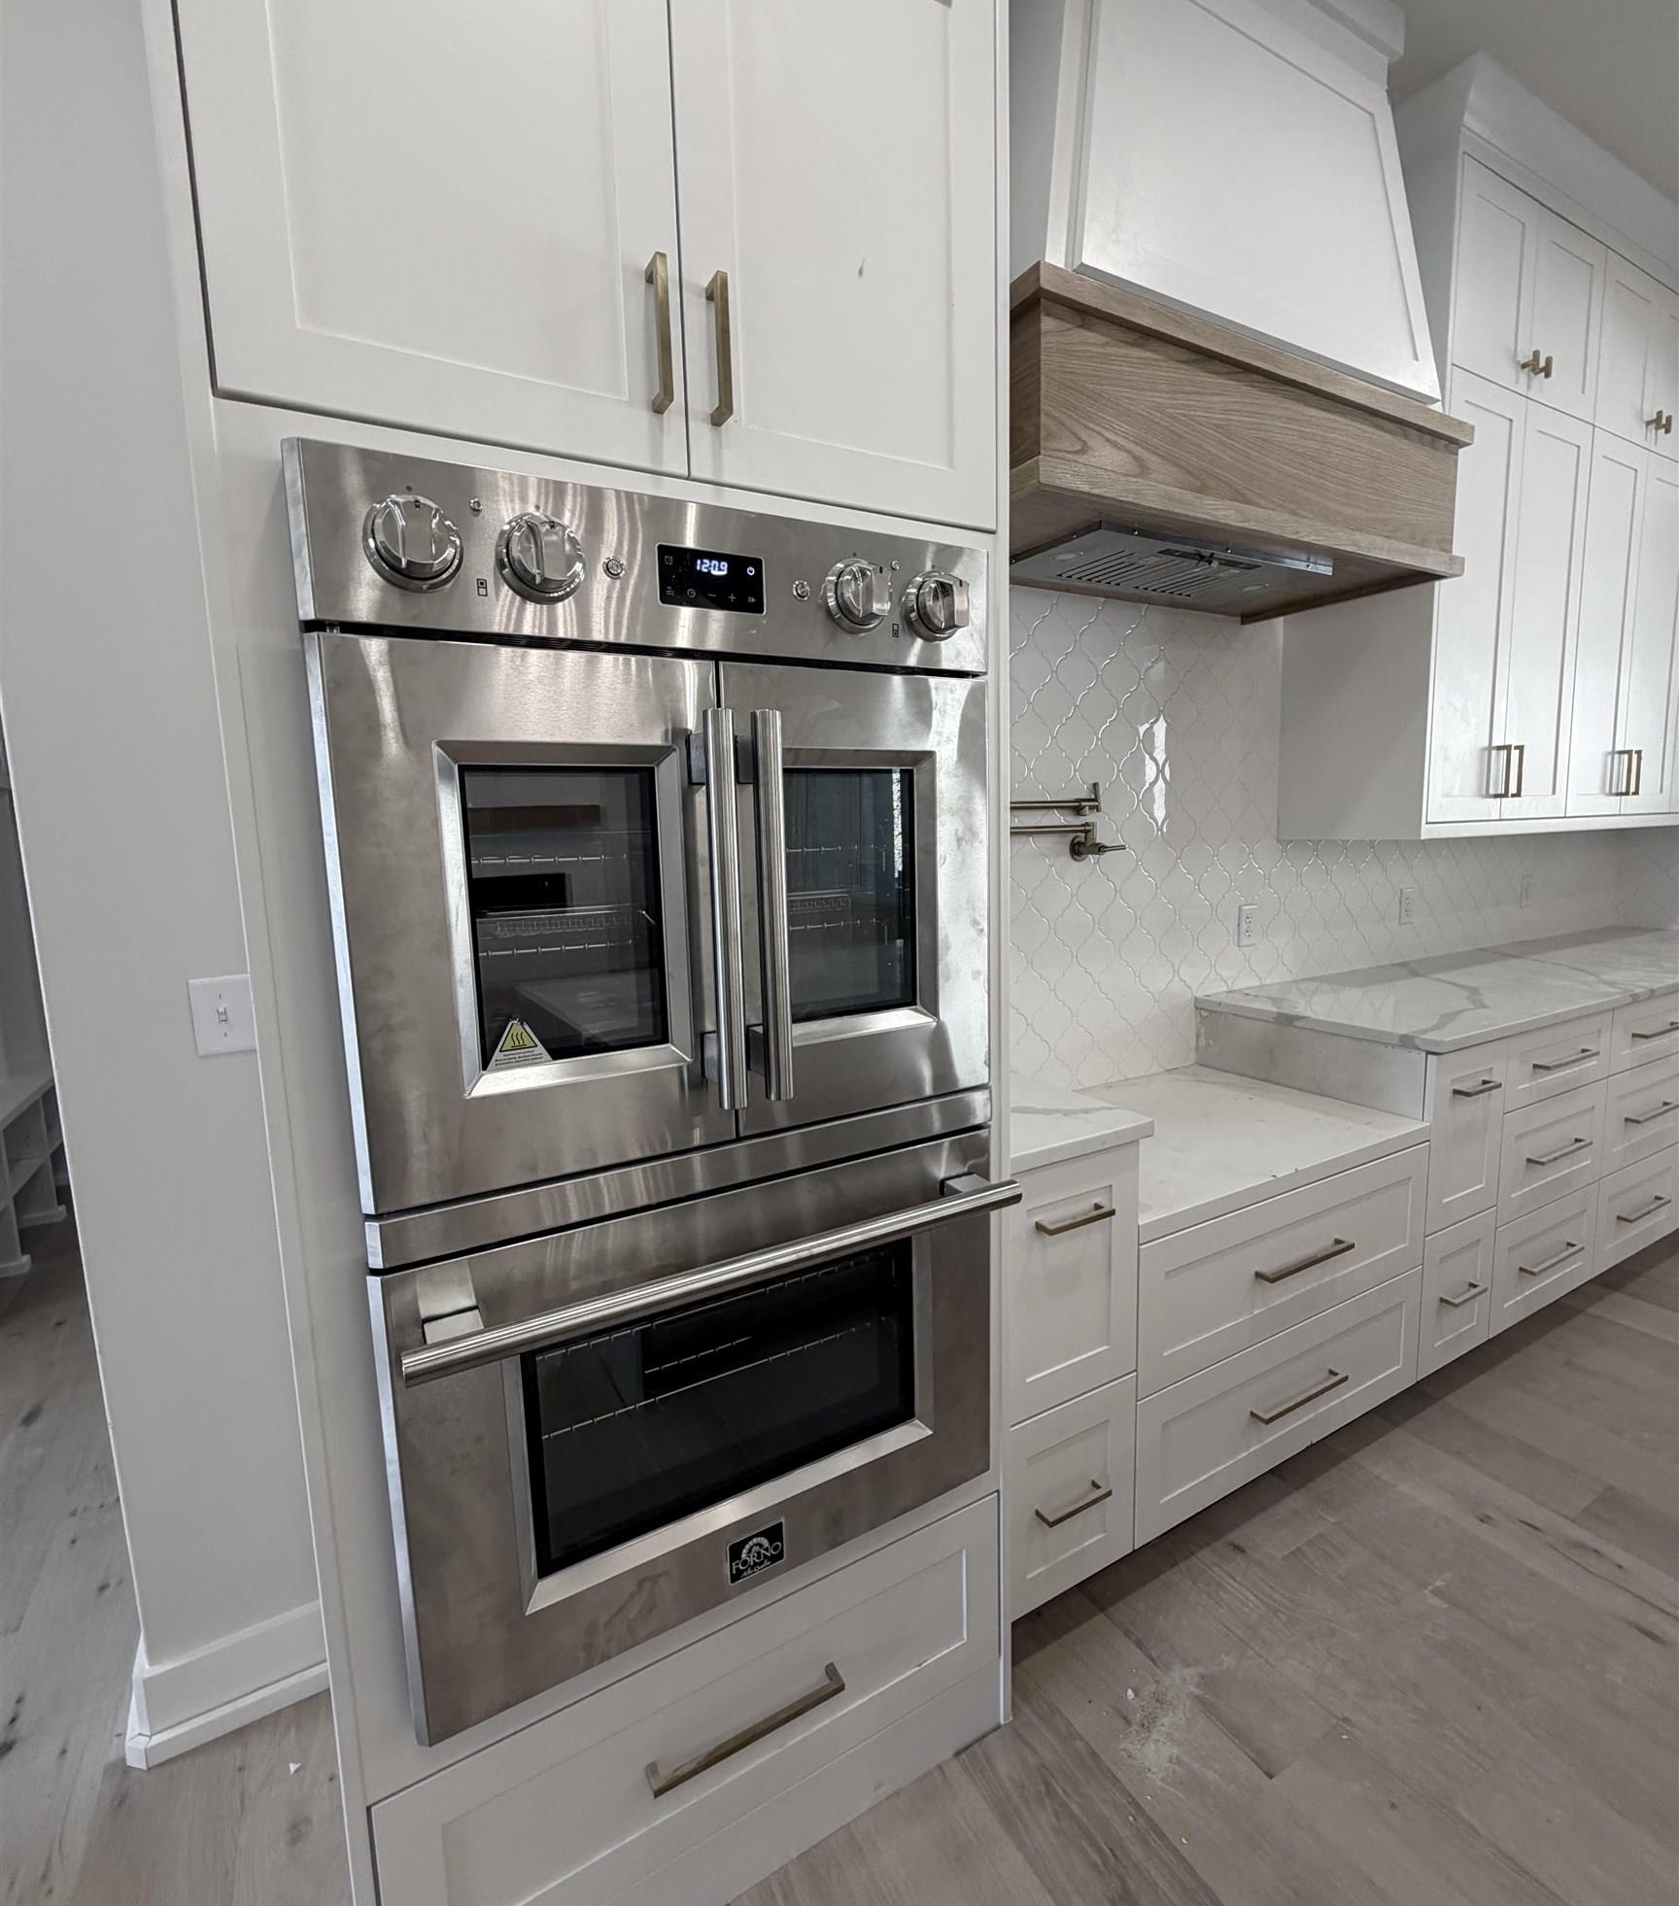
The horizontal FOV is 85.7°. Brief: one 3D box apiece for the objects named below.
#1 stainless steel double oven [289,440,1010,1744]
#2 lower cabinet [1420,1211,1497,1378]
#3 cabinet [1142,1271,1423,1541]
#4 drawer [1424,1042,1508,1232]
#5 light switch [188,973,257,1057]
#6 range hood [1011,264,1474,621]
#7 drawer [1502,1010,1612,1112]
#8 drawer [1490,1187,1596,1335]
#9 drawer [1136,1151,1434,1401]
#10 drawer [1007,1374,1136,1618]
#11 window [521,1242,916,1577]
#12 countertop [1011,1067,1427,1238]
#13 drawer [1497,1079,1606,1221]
[{"bbox_3d":[-0.242,0.138,1.261,0.772,1.297,0.620,-6,9,-30],"label":"stainless steel double oven"},{"bbox_3d":[1.315,0.766,2.330,0.328,0.339,0.555,-6,9,-30],"label":"lower cabinet"},{"bbox_3d":[0.797,0.870,2.086,0.932,0.286,0.580,-6,9,-30],"label":"cabinet"},{"bbox_3d":[1.332,0.391,2.231,0.328,0.422,0.445,-6,9,-30],"label":"drawer"},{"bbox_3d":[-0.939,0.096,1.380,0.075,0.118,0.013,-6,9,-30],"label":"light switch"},{"bbox_3d":[0.714,-0.965,1.918,1.253,0.312,0.532,-6,9,-30],"label":"range hood"},{"bbox_3d":[1.721,0.247,2.518,0.568,0.186,0.520,-6,9,-30],"label":"drawer"},{"bbox_3d":[1.727,0.771,2.619,0.568,0.290,0.580,-6,9,-30],"label":"drawer"},{"bbox_3d":[0.804,0.583,2.018,0.927,0.292,0.525,-6,9,-30],"label":"drawer"},{"bbox_3d":[0.268,0.898,1.741,0.321,0.350,0.525,-6,9,-30],"label":"drawer"},{"bbox_3d":[-0.122,0.535,1.120,0.510,0.275,0.035,-6,9,-30],"label":"window"},{"bbox_3d":[0.615,0.326,1.913,1.185,0.218,0.632,-6,9,-30],"label":"countertop"},{"bbox_3d":[1.707,0.476,2.461,0.545,0.283,0.445,-6,9,-30],"label":"drawer"}]

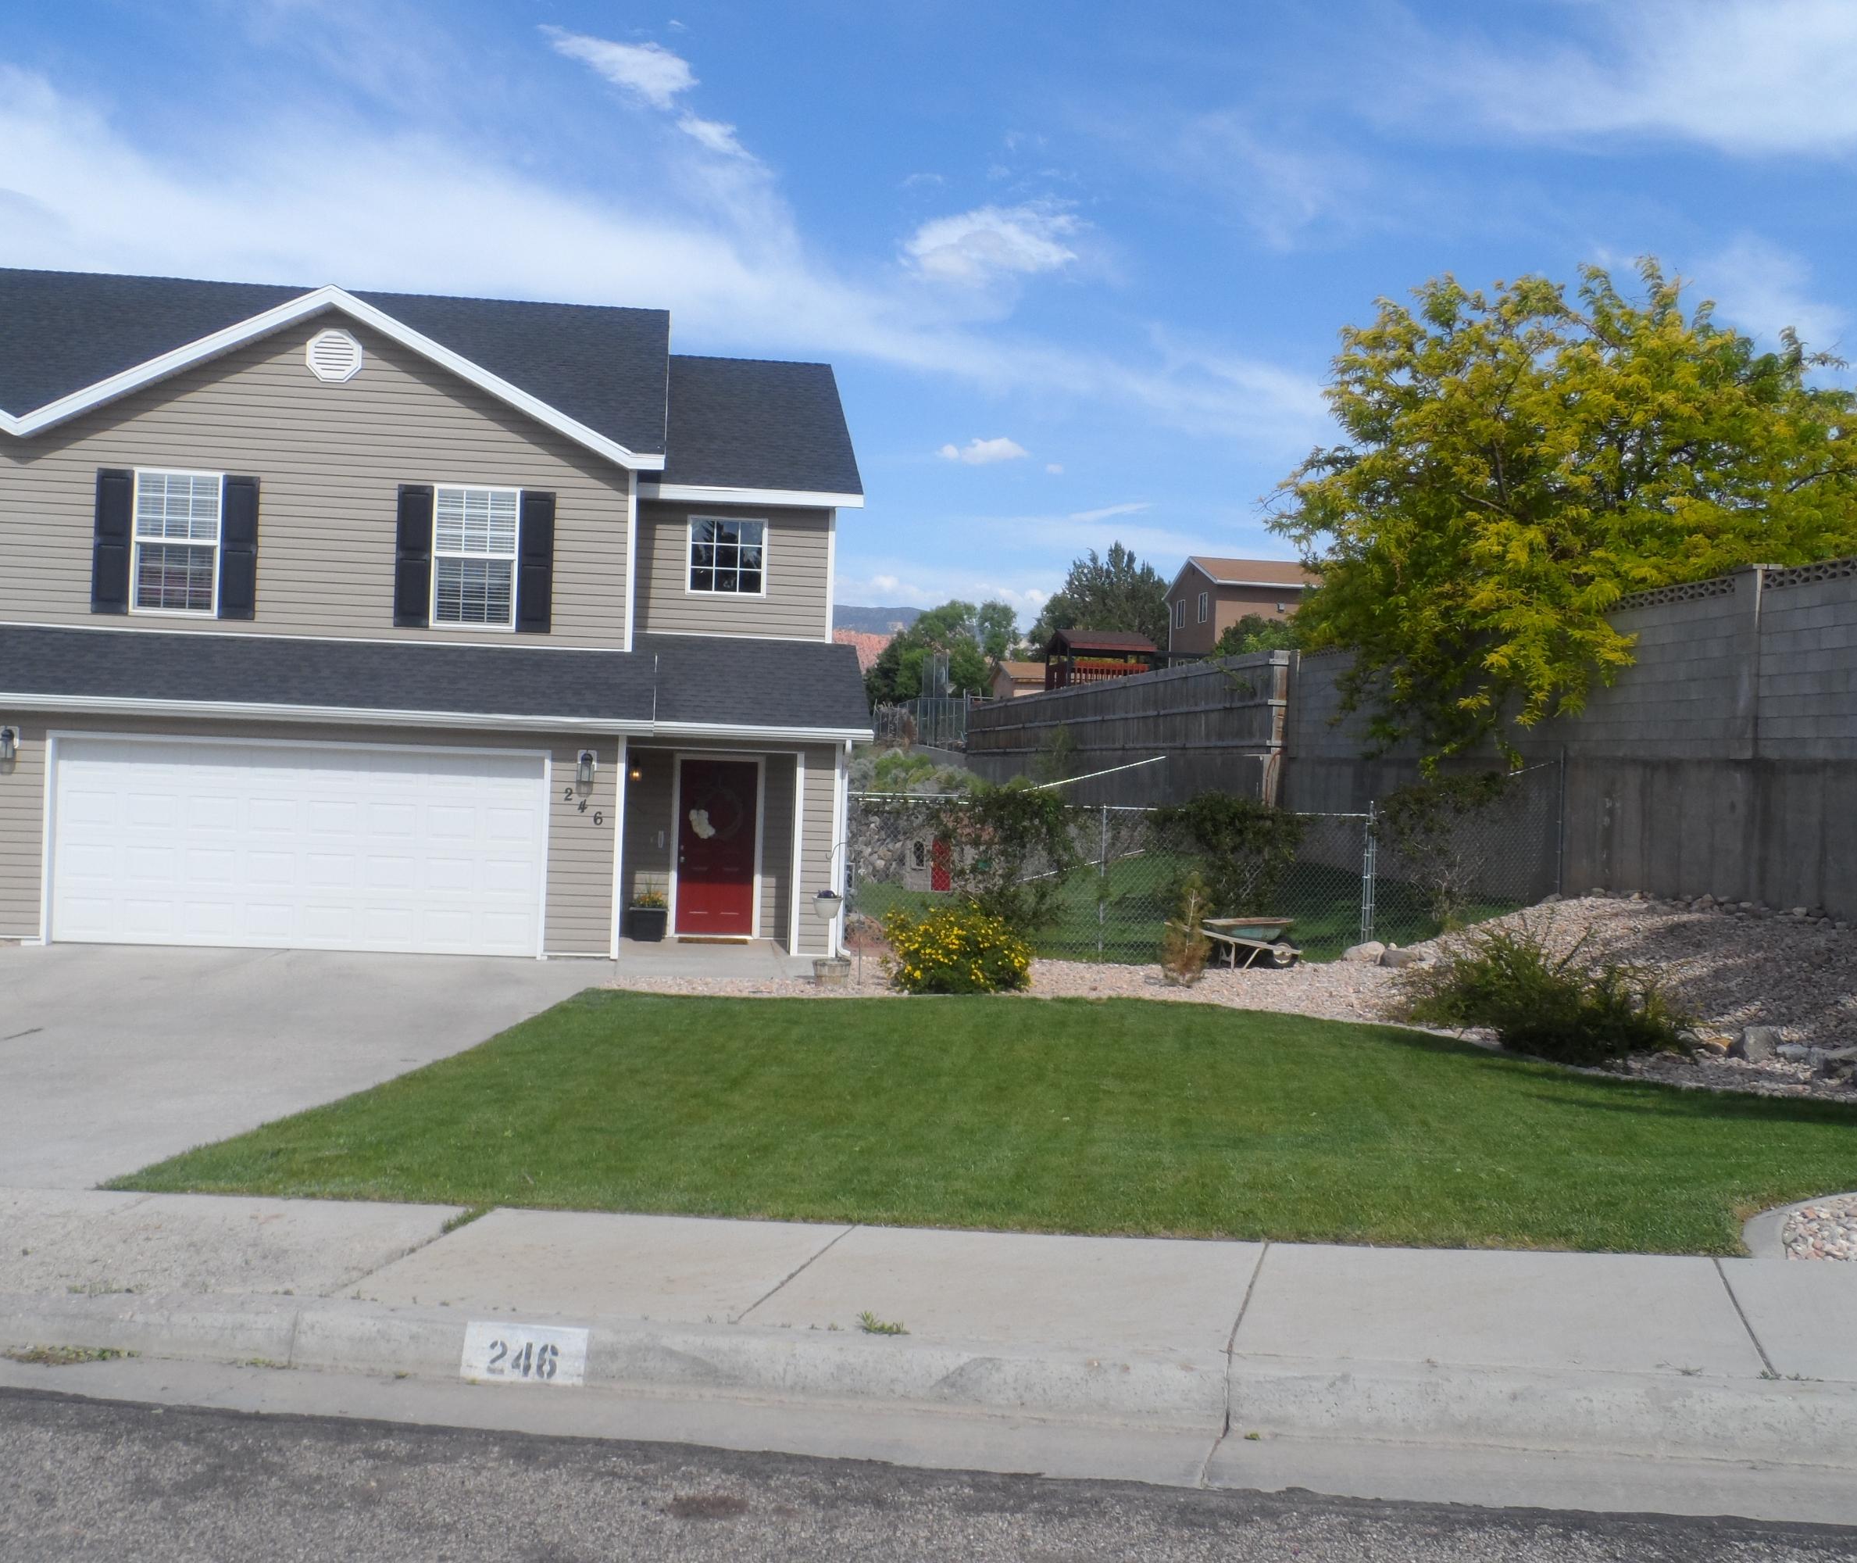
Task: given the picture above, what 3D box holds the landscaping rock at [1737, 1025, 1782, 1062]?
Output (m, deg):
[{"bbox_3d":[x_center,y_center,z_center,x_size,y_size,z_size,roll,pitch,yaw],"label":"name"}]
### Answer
[{"bbox_3d":[5.673,1.784,13.150,0.320,0.240,0.290,2,0,0],"label":"landscaping rock"}]

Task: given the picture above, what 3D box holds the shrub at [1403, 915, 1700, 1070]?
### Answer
[{"bbox_3d":[4.207,1.400,13.100,2.000,0.950,1.700,2,0,0],"label":"shrub"}]

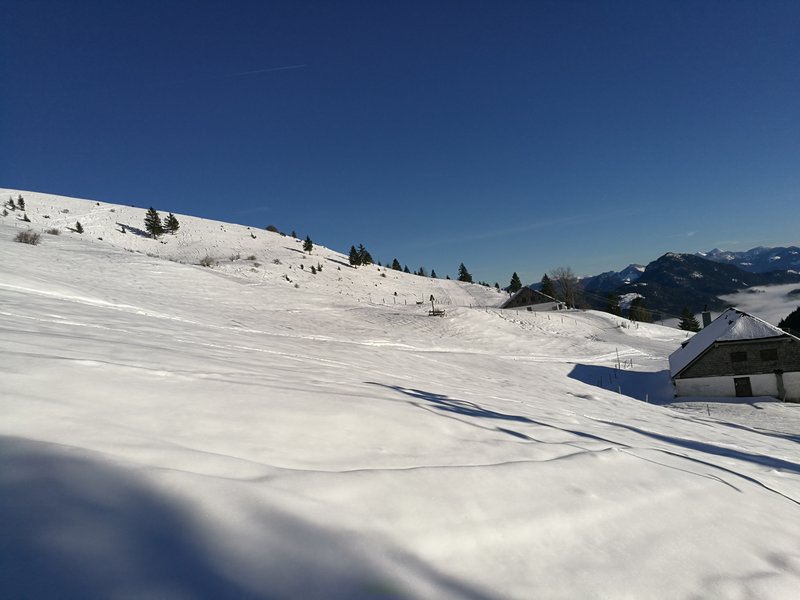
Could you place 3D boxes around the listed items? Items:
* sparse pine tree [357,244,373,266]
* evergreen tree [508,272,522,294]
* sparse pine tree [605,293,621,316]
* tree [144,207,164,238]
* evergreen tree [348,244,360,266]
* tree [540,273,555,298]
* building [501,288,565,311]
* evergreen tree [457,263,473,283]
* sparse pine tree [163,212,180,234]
[{"bbox_3d":[-9.980,-12.690,178.000,3.850,6.280,3.850,-7,-1,-3],"label":"sparse pine tree"},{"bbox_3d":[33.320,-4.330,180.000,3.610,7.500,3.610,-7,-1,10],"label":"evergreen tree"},{"bbox_3d":[54.490,1.670,160.000,3.460,7.180,3.460,-7,-1,19],"label":"sparse pine tree"},{"bbox_3d":[-57.160,-17.890,145.000,3.950,7.320,3.950,-7,-1,-21],"label":"tree"},{"bbox_3d":[-12.540,-12.270,172.000,3.030,6.060,3.030,-7,-1,-4],"label":"evergreen tree"},{"bbox_3d":[42.550,-3.750,180.000,3.610,8.370,3.610,-7,-1,13],"label":"tree"},{"bbox_3d":[32.660,-0.170,155.000,14.800,6.600,14.000,-7,-1,4],"label":"building"},{"bbox_3d":[23.370,-9.920,225.000,4.870,7.390,4.870,-7,-1,6],"label":"evergreen tree"},{"bbox_3d":[-53.830,-18.020,147.000,3.530,5.300,3.530,-7,-1,-20],"label":"sparse pine tree"}]

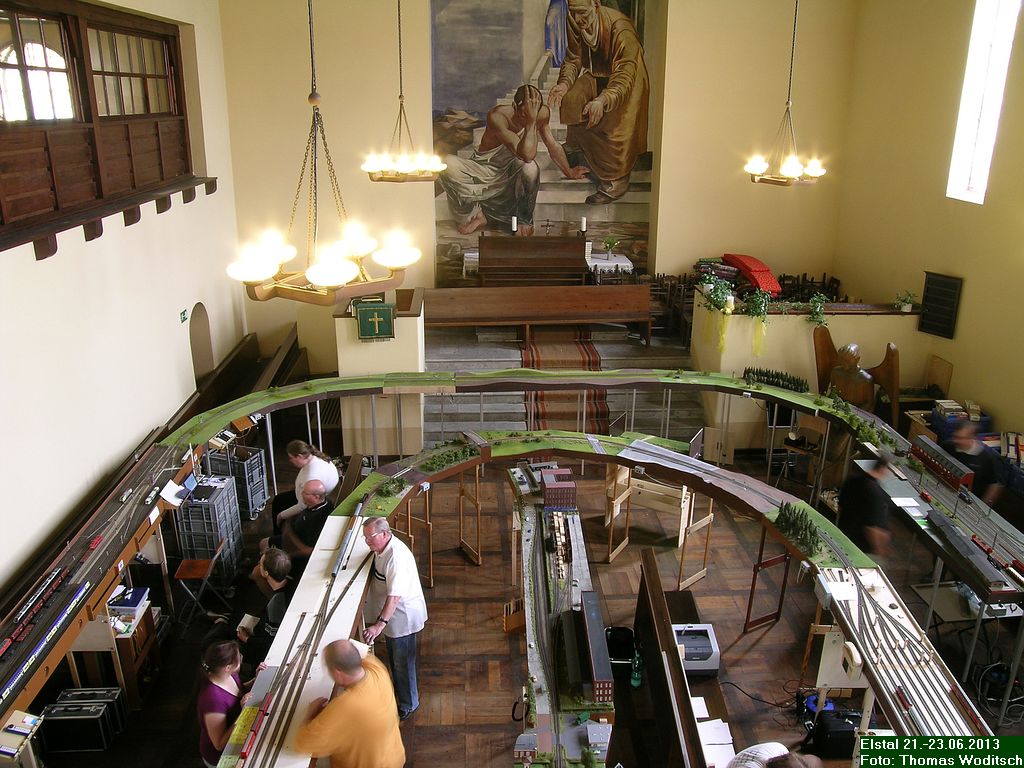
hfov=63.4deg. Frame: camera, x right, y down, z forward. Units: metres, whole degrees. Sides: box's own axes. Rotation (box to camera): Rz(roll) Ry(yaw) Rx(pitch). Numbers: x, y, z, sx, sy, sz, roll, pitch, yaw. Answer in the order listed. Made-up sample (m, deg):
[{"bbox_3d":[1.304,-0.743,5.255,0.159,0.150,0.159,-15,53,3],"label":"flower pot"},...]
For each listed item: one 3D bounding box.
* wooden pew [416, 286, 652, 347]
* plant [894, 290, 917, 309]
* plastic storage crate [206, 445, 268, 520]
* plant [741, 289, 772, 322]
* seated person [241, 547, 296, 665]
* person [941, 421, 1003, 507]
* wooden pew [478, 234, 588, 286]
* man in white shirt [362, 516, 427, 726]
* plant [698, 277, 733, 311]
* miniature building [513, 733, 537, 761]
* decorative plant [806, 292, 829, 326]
[{"bbox_3d":[0.292,-1.032,12.453,3.650,0.890,0.460,-2,20,-7],"label":"wooden pew"},{"bbox_3d":[5.276,-1.120,11.075,0.290,0.250,0.270,-1,19,-3],"label":"plant"},{"bbox_3d":[-3.168,1.118,9.583,0.580,0.720,0.385,8,21,19],"label":"plastic storage crate"},{"bbox_3d":[3.232,-1.036,10.939,0.410,0.380,0.370,-1,19,-3],"label":"plant"},{"bbox_3d":[-1.927,1.907,6.548,0.800,1.270,0.550,4,20,10],"label":"seated person"},{"bbox_3d":[4.438,1.123,8.258,0.560,1.450,0.550,-8,21,-24],"label":"person"},{"bbox_3d":[0.322,-1.836,12.914,1.700,0.980,0.500,-1,19,-3],"label":"wooden pew"},{"bbox_3d":[-0.863,1.765,6.297,0.480,1.720,0.520,-7,21,-20],"label":"man in white shirt"},{"bbox_3d":[2.761,-1.217,11.261,0.430,0.400,0.430,-1,19,-3],"label":"plant"},{"bbox_3d":[0.075,1.958,4.509,0.130,0.110,0.115,-1,19,-3],"label":"miniature building"},{"bbox_3d":[4.070,-0.994,11.004,0.290,0.390,0.280,-1,19,-3],"label":"decorative plant"}]

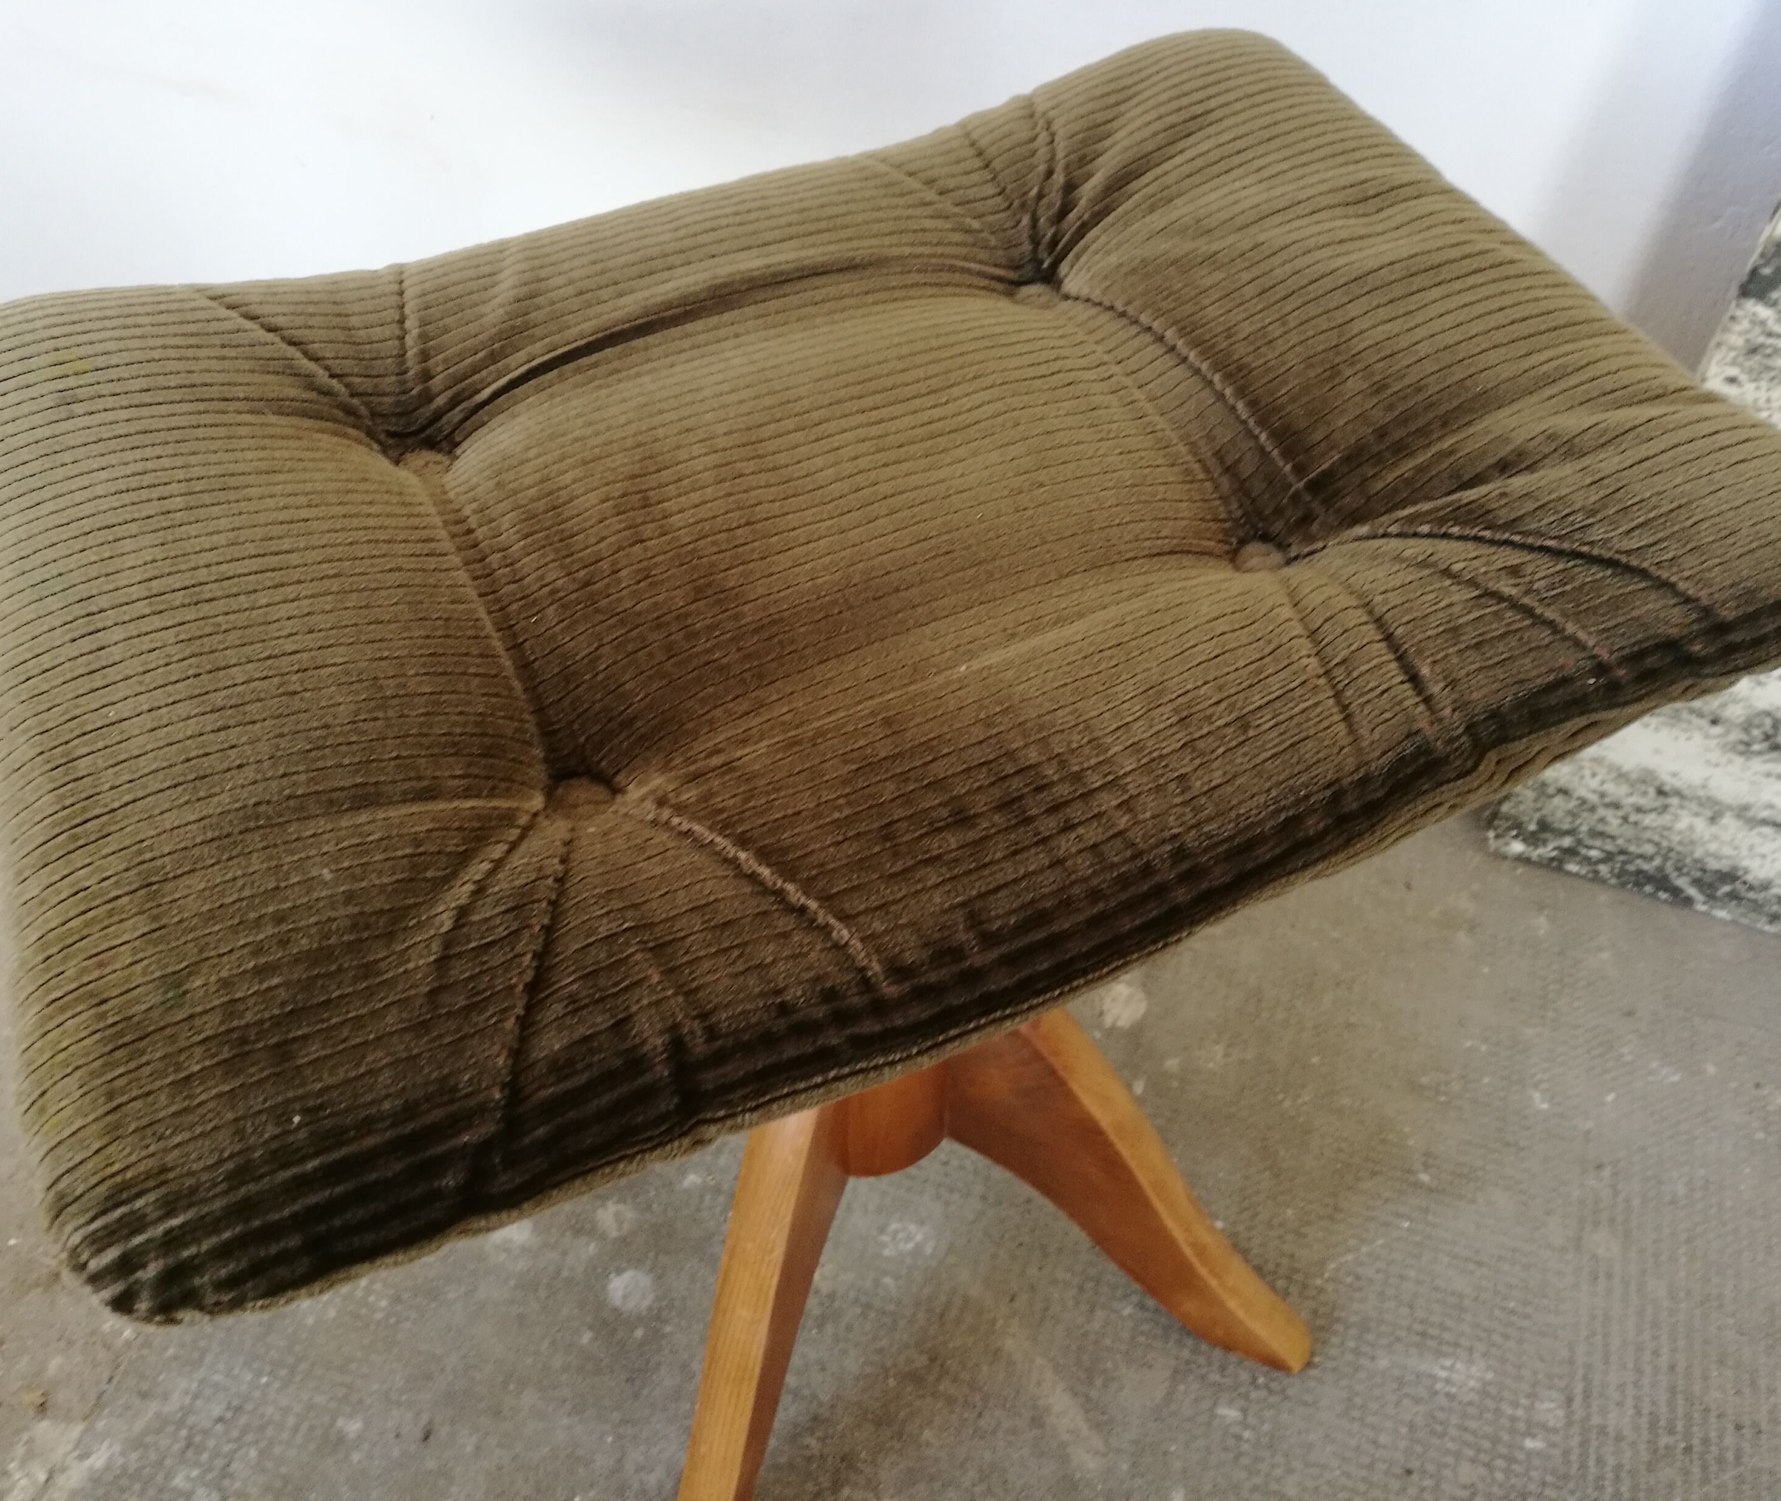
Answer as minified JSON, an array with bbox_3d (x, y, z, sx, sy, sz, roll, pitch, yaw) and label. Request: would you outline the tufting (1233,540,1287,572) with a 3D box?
[{"bbox_3d":[0.117,-0.061,0.495,0.018,0.007,0.018,1,49,-1],"label":"tufting"}]

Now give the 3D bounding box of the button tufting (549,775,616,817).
[{"bbox_3d":[-0.084,0.013,0.428,0.018,0.007,0.018,1,49,-1],"label":"button tufting"}]

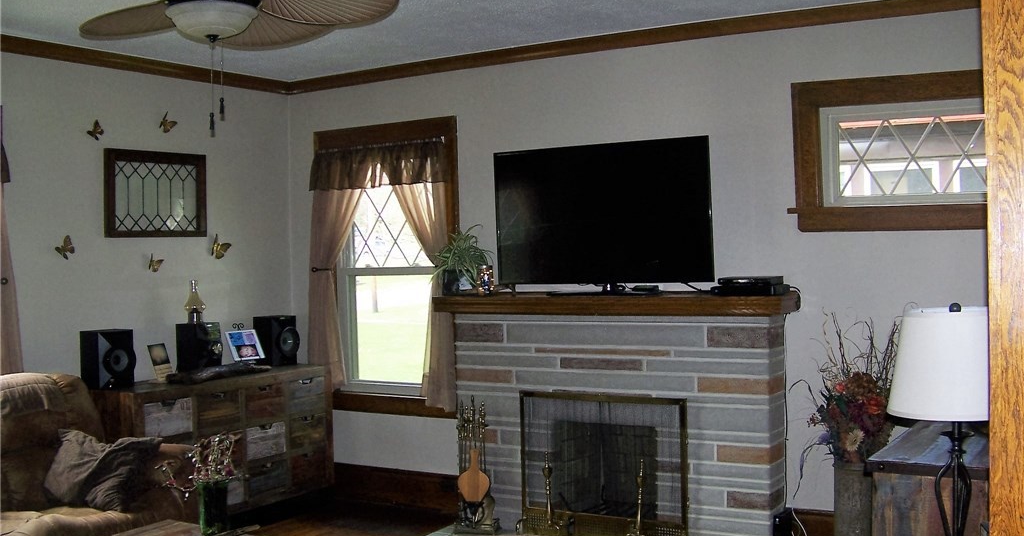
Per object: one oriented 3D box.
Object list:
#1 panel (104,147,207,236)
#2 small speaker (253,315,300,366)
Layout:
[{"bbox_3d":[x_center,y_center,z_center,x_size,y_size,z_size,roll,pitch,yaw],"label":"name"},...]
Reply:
[{"bbox_3d":[-1.855,-0.389,5.404,0.035,0.440,0.640,-1,1,31],"label":"panel"},{"bbox_3d":[-1.387,0.429,6.084,0.200,0.270,0.190,-1,1,38],"label":"small speaker"}]

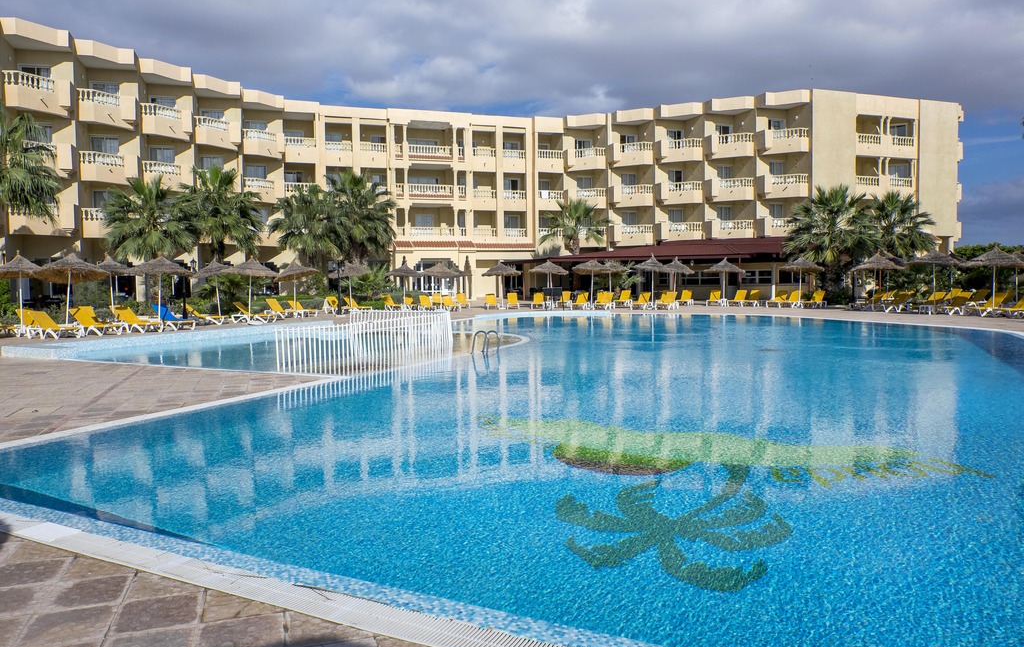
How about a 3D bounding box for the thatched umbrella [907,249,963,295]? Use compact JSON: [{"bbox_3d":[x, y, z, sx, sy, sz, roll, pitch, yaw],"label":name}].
[{"bbox_3d":[16.906,-1.642,27.318,2.130,2.590,2.130,-1,4,0],"label":"thatched umbrella"}]

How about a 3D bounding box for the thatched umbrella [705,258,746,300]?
[{"bbox_3d":[11.529,-2.206,36.918,2.150,2.610,2.150,-1,4,0],"label":"thatched umbrella"}]

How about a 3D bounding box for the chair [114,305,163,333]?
[{"bbox_3d":[-12.873,-0.136,23.444,1.830,0.900,0.690,1,4,25],"label":"chair"}]

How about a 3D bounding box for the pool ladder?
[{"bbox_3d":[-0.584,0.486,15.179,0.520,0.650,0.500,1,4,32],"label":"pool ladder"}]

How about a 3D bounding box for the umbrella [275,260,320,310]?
[{"bbox_3d":[-10.318,-1.649,32.752,2.150,2.737,2.150,-1,3,0],"label":"umbrella"}]

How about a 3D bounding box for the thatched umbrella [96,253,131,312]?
[{"bbox_3d":[-16.317,-1.448,27.711,2.050,2.820,2.050,-1,4,0],"label":"thatched umbrella"}]

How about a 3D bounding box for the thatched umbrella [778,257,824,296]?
[{"bbox_3d":[14.698,-2.060,34.720,2.200,2.530,2.200,-1,4,0],"label":"thatched umbrella"}]

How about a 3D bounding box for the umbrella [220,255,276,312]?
[{"bbox_3d":[-10.427,-1.359,27.118,2.130,2.590,2.130,-1,4,0],"label":"umbrella"}]

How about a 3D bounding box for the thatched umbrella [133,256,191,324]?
[{"bbox_3d":[-13.085,-1.158,25.566,2.300,2.691,2.300,-1,3,0],"label":"thatched umbrella"}]

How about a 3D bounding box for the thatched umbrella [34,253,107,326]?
[{"bbox_3d":[-15.678,-1.151,24.216,2.500,2.650,2.500,-1,4,0],"label":"thatched umbrella"}]

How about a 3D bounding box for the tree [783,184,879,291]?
[{"bbox_3d":[17.398,-4.273,37.293,5.100,6.570,5.100,-1,4,0],"label":"tree"}]

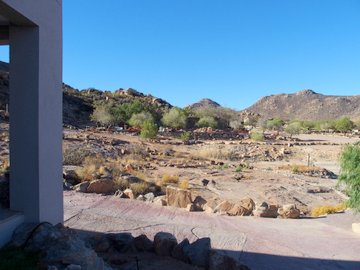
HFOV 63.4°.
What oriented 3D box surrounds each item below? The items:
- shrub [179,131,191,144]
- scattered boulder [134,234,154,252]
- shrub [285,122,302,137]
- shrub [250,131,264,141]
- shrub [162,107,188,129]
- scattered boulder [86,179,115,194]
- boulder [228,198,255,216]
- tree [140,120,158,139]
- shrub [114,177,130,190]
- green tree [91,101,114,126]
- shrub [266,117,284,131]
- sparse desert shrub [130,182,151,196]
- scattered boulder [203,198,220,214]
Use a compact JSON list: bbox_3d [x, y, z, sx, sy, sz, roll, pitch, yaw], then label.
[{"bbox_3d":[0.556,0.309,36.000,1.484,1.731,1.484,0,2,0],"label":"shrub"},{"bbox_3d":[-0.461,1.408,3.780,0.260,0.200,0.230,0,1,-3],"label":"scattered boulder"},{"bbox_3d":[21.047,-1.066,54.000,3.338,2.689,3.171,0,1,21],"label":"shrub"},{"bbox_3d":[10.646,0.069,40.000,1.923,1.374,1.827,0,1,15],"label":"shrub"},{"bbox_3d":[-1.004,-3.906,65.000,5.800,4.900,5.400,0,1,0],"label":"shrub"},{"bbox_3d":[-2.230,1.454,8.219,0.790,0.411,0.553,0,1,-15],"label":"scattered boulder"},{"bbox_3d":[1.179,1.402,5.630,0.500,0.290,0.380,0,1,6],"label":"boulder"},{"bbox_3d":[-4.923,-0.807,47.000,2.905,3.067,2.905,0,2,0],"label":"tree"},{"bbox_3d":[-1.975,1.683,10.000,0.549,0.515,0.522,0,2,0],"label":"shrub"},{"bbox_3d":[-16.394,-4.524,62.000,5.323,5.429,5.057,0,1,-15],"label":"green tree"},{"bbox_3d":[23.613,-2.782,72.000,4.451,3.585,4.228,0,2,0],"label":"shrub"},{"bbox_3d":[-1.051,1.476,7.850,0.566,0.405,0.509,0,1,-8],"label":"sparse desert shrub"},{"bbox_3d":[0.627,1.424,5.800,0.350,0.270,0.300,0,1,3],"label":"scattered boulder"}]

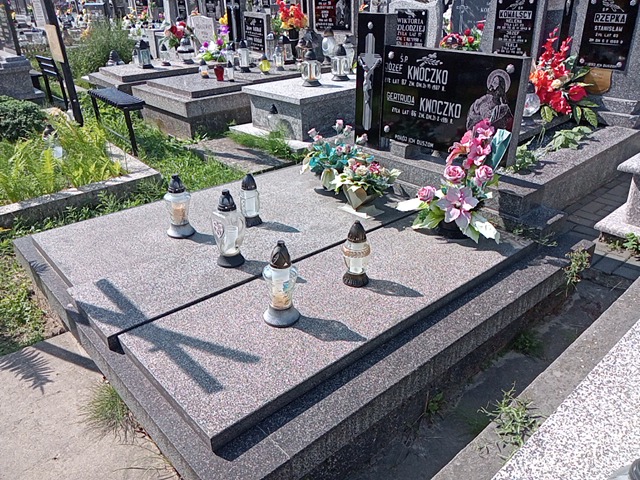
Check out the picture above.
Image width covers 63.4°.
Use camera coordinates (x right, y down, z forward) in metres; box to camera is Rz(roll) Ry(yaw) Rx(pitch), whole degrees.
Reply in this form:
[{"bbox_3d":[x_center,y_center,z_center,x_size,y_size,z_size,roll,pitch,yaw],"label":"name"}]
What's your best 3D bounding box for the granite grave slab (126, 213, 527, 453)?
[{"bbox_3d":[0.161,0.190,2.107,1.733,0.046,0.616,-22,33,-36],"label":"granite grave slab"}]

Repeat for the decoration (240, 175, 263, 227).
[{"bbox_3d":[-0.354,-0.214,2.692,0.106,0.271,0.106,0,27,0],"label":"decoration"}]

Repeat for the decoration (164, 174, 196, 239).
[{"bbox_3d":[-0.711,-0.180,2.588,0.135,0.305,0.135,-22,34,-36],"label":"decoration"}]

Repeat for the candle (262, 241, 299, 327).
[{"bbox_3d":[-0.141,0.145,1.801,0.130,0.314,0.130,0,27,0],"label":"candle"}]

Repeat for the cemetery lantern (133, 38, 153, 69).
[{"bbox_3d":[-1.991,-2.103,5.837,0.150,0.282,0.150,-22,33,-36],"label":"cemetery lantern"}]

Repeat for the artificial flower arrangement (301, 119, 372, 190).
[{"bbox_3d":[0.110,-0.514,3.052,0.400,0.365,0.340,19,32,33],"label":"artificial flower arrangement"}]

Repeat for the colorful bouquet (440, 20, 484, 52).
[{"bbox_3d":[1.651,-2.324,6.000,0.360,0.400,0.480,-22,33,-36],"label":"colorful bouquet"}]

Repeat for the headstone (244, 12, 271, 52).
[{"bbox_3d":[-0.755,-2.560,6.413,0.100,0.466,0.580,-17,31,-30],"label":"headstone"}]

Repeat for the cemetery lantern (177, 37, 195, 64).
[{"bbox_3d":[-1.576,-2.233,6.088,0.150,0.277,0.150,-22,33,-36],"label":"cemetery lantern"}]

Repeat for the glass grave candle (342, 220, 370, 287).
[{"bbox_3d":[0.158,0.049,2.151,0.113,0.282,0.113,0,27,0],"label":"glass grave candle"}]

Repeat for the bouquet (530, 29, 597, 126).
[{"bbox_3d":[1.733,-1.123,3.664,0.340,0.620,0.400,-22,33,-36],"label":"bouquet"}]

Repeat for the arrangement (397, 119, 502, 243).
[{"bbox_3d":[0.610,-0.282,2.401,0.460,0.520,0.360,15,30,28],"label":"arrangement"}]

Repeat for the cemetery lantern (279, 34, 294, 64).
[{"bbox_3d":[-0.369,-2.197,5.960,0.135,0.294,0.135,-22,33,-36],"label":"cemetery lantern"}]

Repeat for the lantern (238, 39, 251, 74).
[{"bbox_3d":[-0.805,-1.994,5.592,0.112,0.321,0.112,-22,34,-36],"label":"lantern"}]

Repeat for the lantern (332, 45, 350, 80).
[{"bbox_3d":[0.215,-1.830,5.290,0.150,0.317,0.150,-22,33,-36],"label":"lantern"}]

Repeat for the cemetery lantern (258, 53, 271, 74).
[{"bbox_3d":[-0.612,-1.955,5.732,0.133,0.208,0.133,0,27,0],"label":"cemetery lantern"}]

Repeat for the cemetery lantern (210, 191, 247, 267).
[{"bbox_3d":[-0.394,-0.055,2.192,0.120,0.333,0.120,-22,33,-36],"label":"cemetery lantern"}]

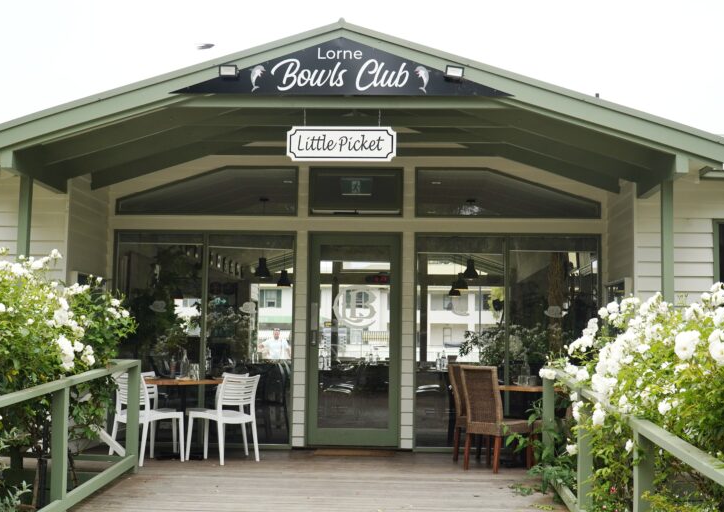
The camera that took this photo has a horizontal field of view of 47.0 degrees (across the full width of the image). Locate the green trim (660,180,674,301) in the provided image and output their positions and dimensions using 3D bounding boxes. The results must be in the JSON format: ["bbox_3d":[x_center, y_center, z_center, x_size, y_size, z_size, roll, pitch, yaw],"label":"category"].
[{"bbox_3d":[2.652,0.616,7.143,0.095,2.567,0.095,1,-6,2],"label":"green trim"}]

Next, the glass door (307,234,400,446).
[{"bbox_3d":[-0.082,0.864,8.727,0.992,2.228,0.070,1,-6,2],"label":"glass door"}]

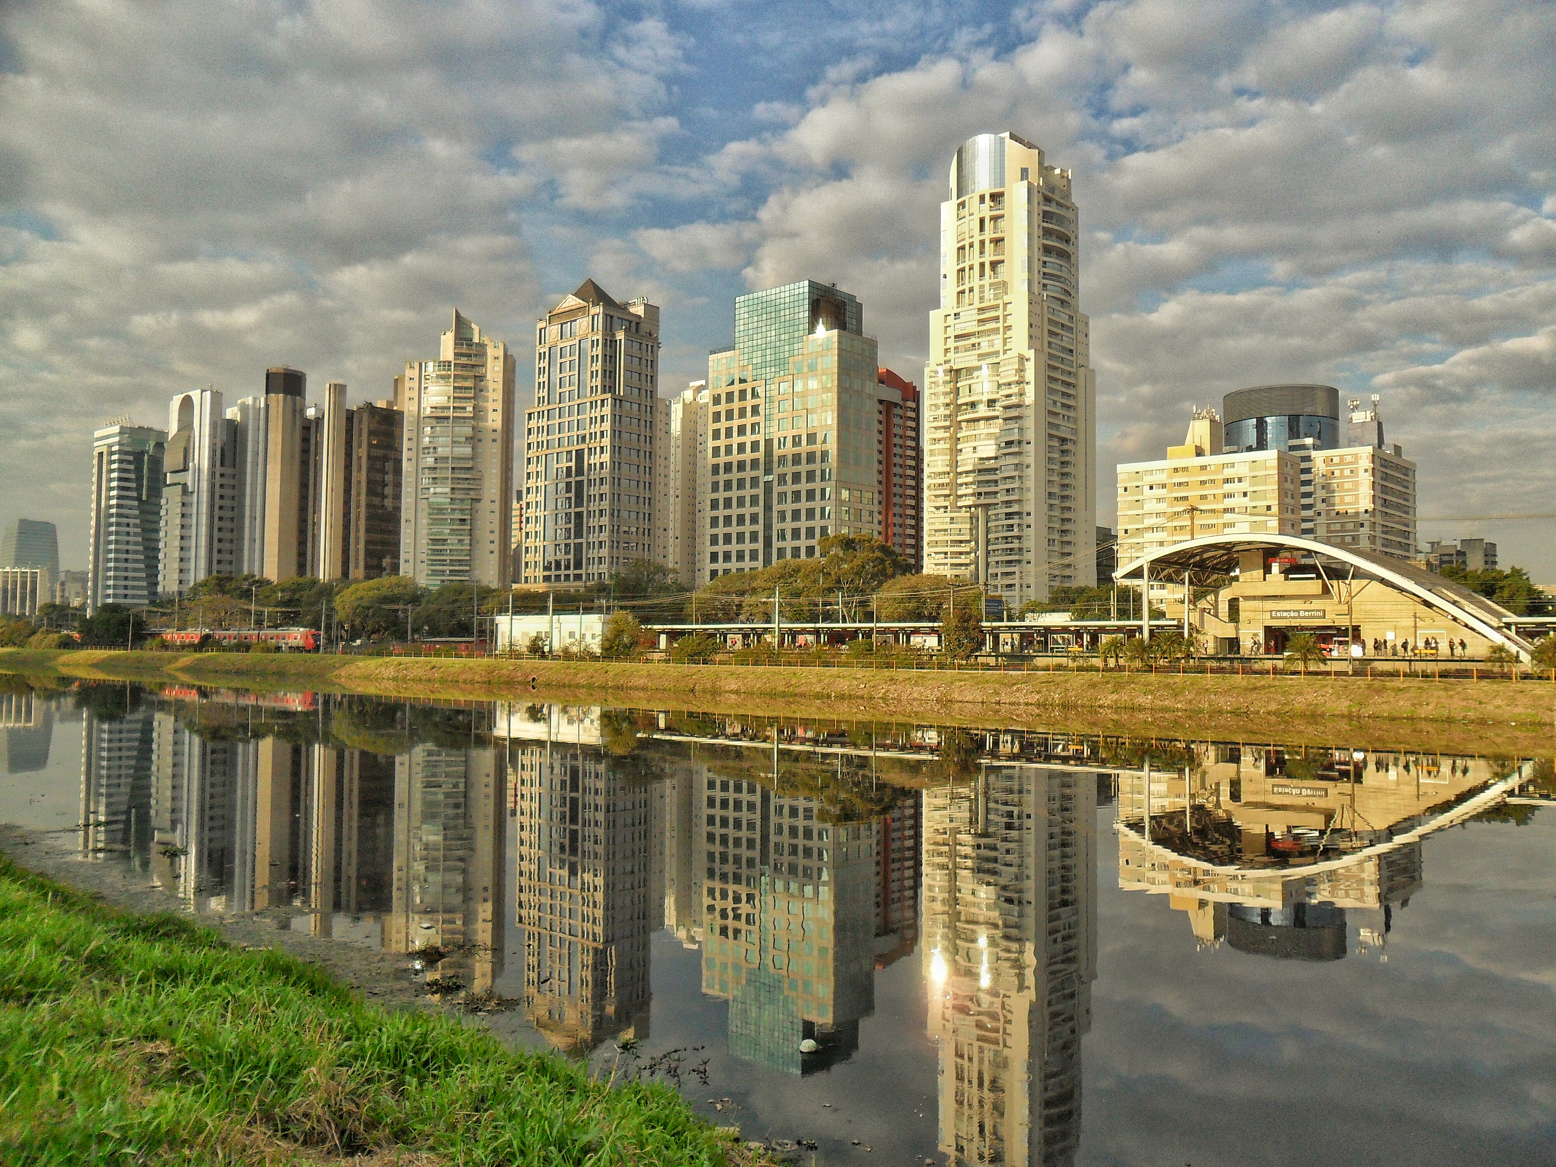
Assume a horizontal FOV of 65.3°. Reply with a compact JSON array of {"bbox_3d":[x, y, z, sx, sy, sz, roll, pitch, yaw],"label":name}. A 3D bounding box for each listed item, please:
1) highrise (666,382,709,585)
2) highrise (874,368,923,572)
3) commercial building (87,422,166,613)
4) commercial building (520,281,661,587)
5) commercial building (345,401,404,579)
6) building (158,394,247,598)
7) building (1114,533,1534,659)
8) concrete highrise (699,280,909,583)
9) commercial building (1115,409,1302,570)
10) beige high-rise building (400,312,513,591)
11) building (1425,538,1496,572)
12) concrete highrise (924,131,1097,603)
[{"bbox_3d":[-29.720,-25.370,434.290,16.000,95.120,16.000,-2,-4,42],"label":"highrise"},{"bbox_3d":[28.683,-20.649,357.519,19.000,81.000,22.000,-2,-4,40],"label":"highrise"},{"bbox_3d":[-239.356,-17.445,452.359,22.500,79.500,21.000,-2,-4,40],"label":"commercial building"},{"bbox_3d":[-47.210,-30.610,303.310,33.190,91.110,13.970,-2,-4,41],"label":"commercial building"},{"bbox_3d":[-121.850,-17.571,370.313,14.500,73.500,16.000,-2,-4,40],"label":"commercial building"},{"bbox_3d":[-191.820,-21.280,408.018,22.500,83.500,18.500,-2,-4,40],"label":"building"},{"bbox_3d":[57.134,1.666,124.490,37.500,12.500,21.000,-2,-4,40],"label":"building"},{"bbox_3d":[2.800,-26.230,265.720,37.990,79.170,13.550,-2,-4,43],"label":"concrete highrise"},{"bbox_3d":[87.370,-10.810,246.570,32.710,47.780,12.680,-2,-4,41],"label":"commercial building"},{"bbox_3d":[-96.450,-32.500,369.870,27.950,101.210,27.000,1,-3,-3],"label":"beige high-rise building"},{"bbox_3d":[304.953,6.642,536.489,24.000,49.500,25.000,-2,-4,40],"label":"building"},{"bbox_3d":[63.730,-53.010,333.690,34.970,141.060,31.150,-2,-4,43],"label":"concrete highrise"}]

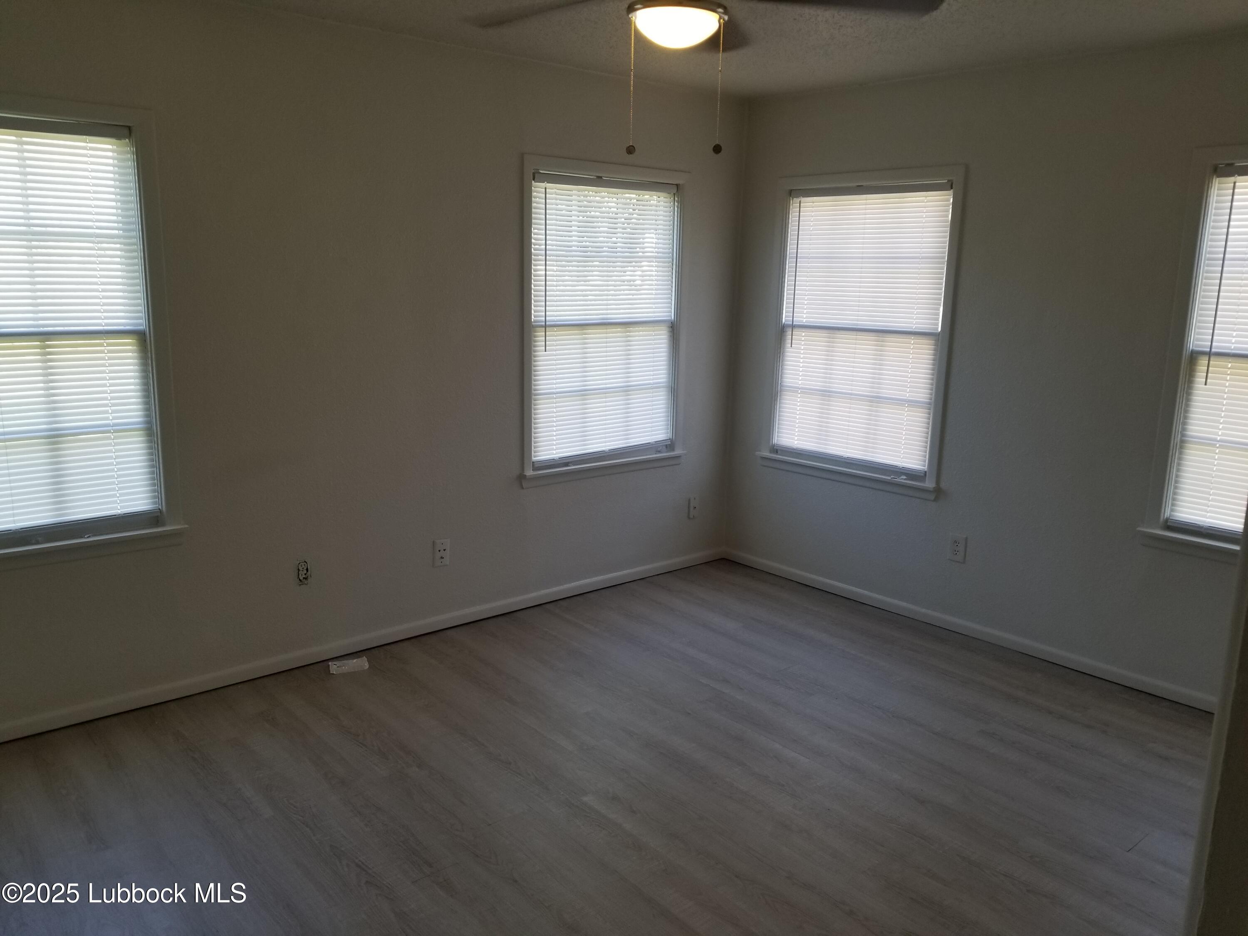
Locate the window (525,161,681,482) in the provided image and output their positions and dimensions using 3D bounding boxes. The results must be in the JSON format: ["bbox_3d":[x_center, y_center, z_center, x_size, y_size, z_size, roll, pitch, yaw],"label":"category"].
[{"bbox_3d":[-0.075,-0.677,4.408,0.960,1.418,0.095,-9,15,-40],"label":"window"}]

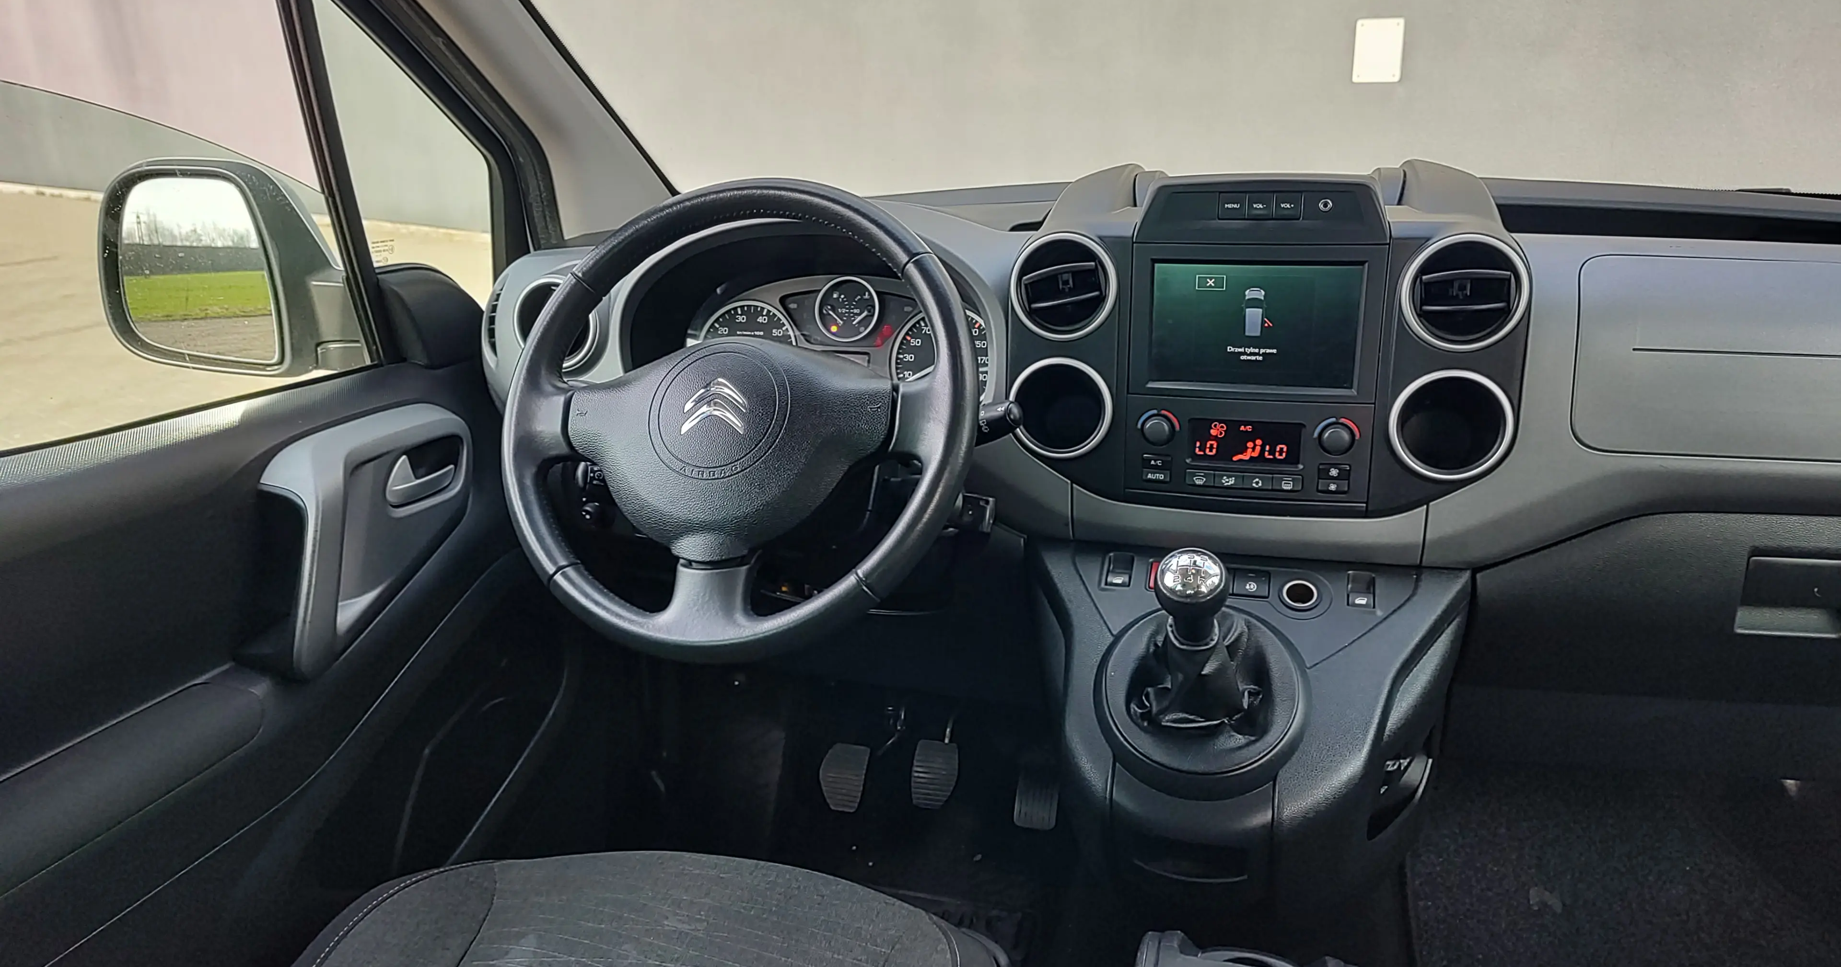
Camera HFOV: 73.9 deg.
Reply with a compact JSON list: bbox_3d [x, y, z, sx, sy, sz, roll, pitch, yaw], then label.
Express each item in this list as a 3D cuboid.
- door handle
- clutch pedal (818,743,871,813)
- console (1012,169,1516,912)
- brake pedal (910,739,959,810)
[{"bbox_3d":[-0.446,-0.002,1.090,0.028,0.045,0.092,5,20,16],"label":"door handle"},{"bbox_3d":[-0.091,0.351,1.455,0.058,0.077,0.027,5,-13,16],"label":"clutch pedal"},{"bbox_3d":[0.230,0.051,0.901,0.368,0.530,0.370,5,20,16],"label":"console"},{"bbox_3d":[0.017,0.341,1.430,0.058,0.077,0.027,5,-13,16],"label":"brake pedal"}]

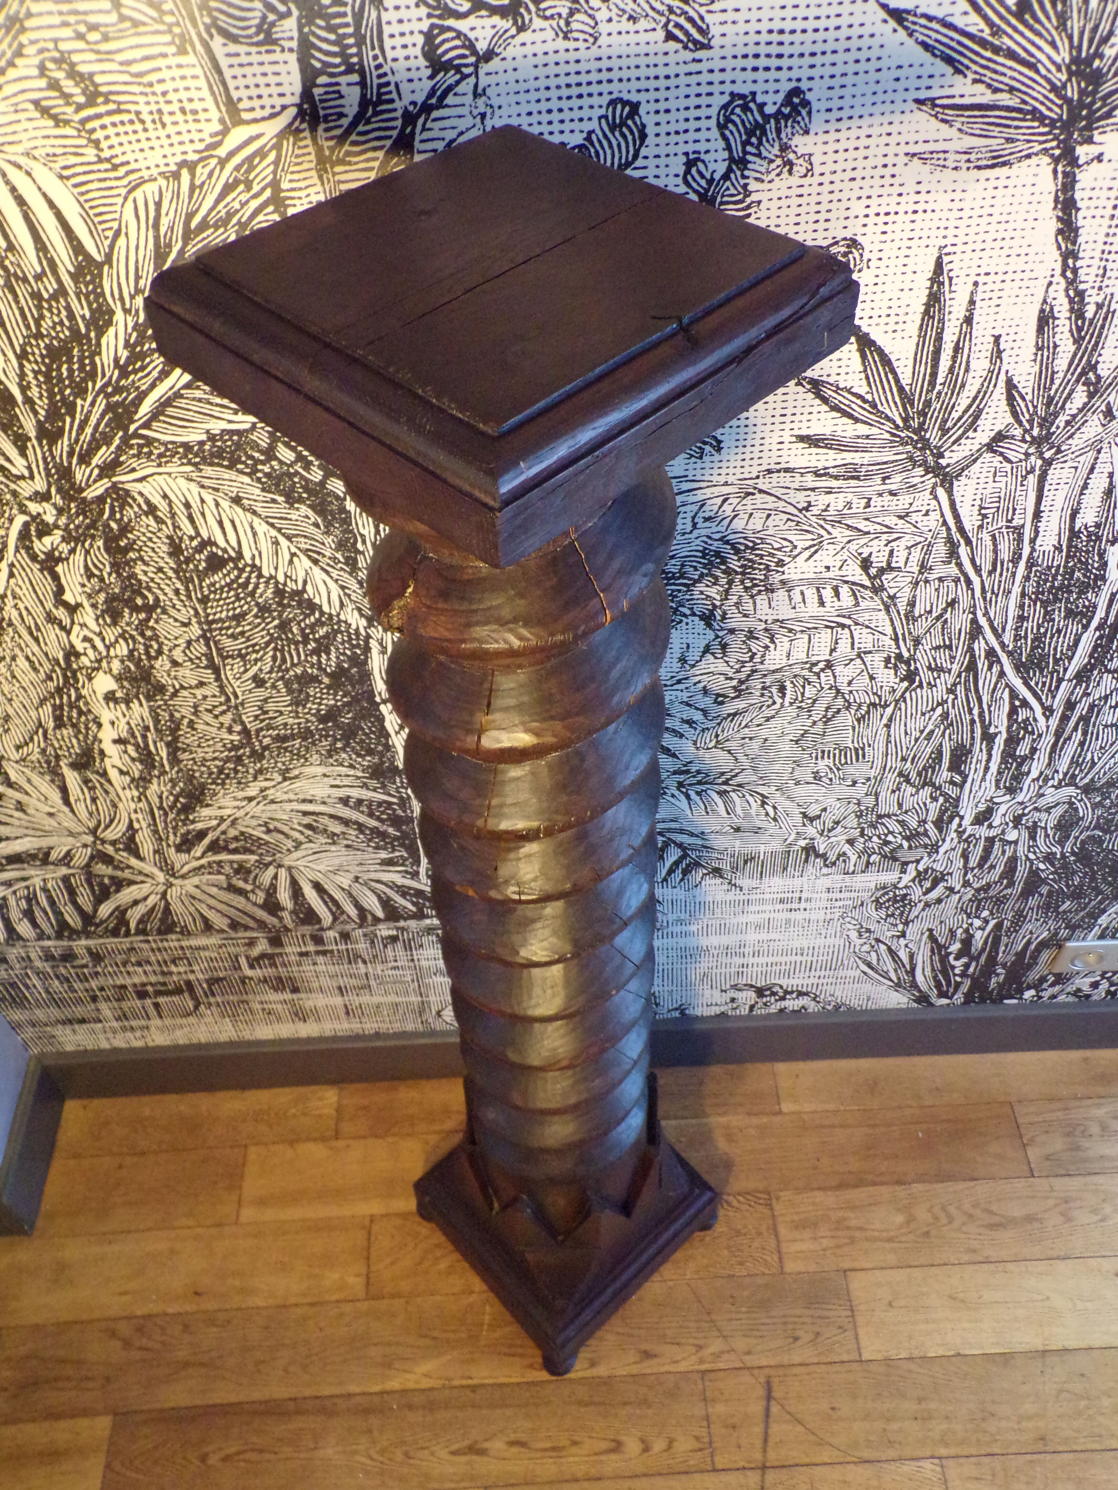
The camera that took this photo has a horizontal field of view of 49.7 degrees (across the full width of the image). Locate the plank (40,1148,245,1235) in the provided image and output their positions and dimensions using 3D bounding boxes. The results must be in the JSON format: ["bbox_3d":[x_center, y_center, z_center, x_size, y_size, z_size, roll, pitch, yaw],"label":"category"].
[{"bbox_3d":[-0.556,0.600,1.629,0.266,0.018,0.104,-3,49,-2],"label":"plank"}]

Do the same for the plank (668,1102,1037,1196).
[{"bbox_3d":[0.367,0.554,1.656,0.525,0.018,0.104,-3,49,-2],"label":"plank"}]

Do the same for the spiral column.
[{"bbox_3d":[-0.009,0.203,1.107,0.260,1.279,0.260,-37,58,-27],"label":"spiral column"}]

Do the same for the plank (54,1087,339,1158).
[{"bbox_3d":[-0.501,0.527,1.692,0.387,0.018,0.082,-3,49,-2],"label":"plank"}]

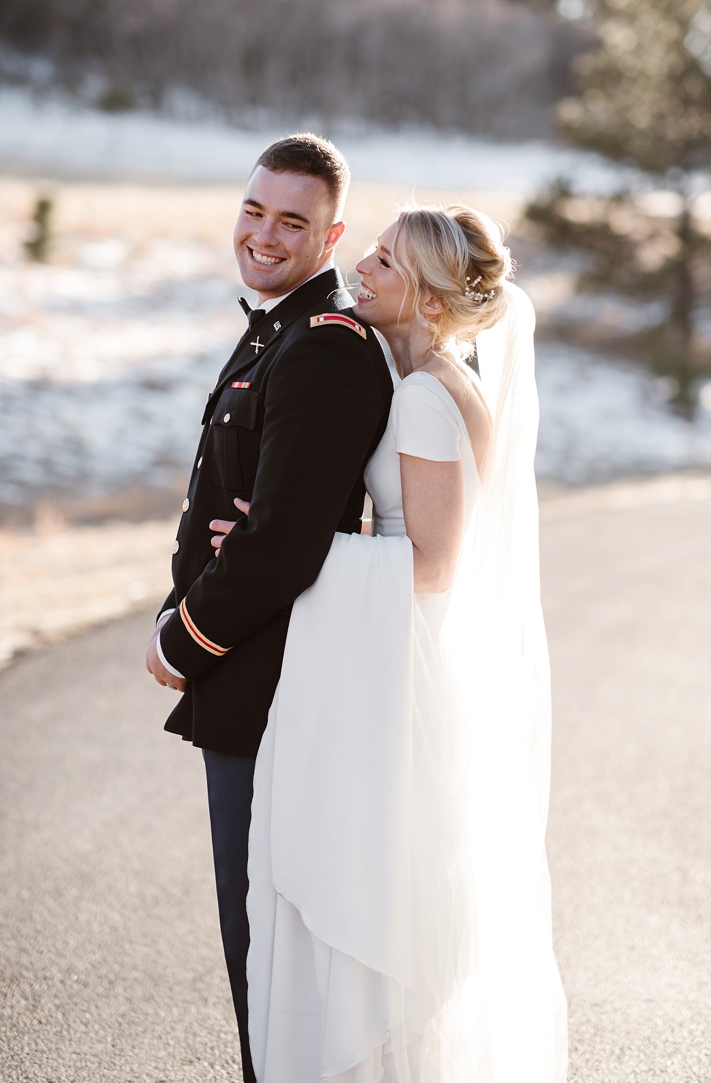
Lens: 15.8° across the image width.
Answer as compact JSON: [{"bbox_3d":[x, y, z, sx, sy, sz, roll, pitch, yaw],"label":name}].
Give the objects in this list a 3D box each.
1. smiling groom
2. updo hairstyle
[{"bbox_3d":[-0.147,0.266,4.130,0.410,1.830,0.530,-2,5,-22],"label":"smiling groom"},{"bbox_3d":[0.151,-0.409,4.020,0.195,0.235,0.190,9,5,-2],"label":"updo hairstyle"}]

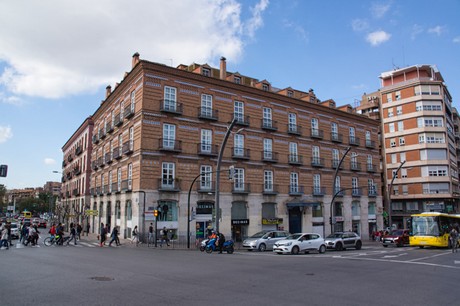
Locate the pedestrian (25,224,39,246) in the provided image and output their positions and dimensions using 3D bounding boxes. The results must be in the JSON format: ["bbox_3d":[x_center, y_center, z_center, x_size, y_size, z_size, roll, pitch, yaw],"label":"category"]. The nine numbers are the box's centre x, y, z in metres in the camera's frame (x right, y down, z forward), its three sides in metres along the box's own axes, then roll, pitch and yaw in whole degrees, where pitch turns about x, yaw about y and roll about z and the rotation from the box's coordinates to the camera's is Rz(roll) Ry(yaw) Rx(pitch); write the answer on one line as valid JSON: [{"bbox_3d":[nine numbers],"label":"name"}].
[{"bbox_3d":[-14.491,6.004,25.267,0.650,1.620,0.550,5,-11,-29],"label":"pedestrian"}]

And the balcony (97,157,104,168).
[{"bbox_3d":[-17.306,1.295,46.439,0.500,1.200,2.200,5,-10,-31],"label":"balcony"}]

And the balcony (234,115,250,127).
[{"bbox_3d":[1.217,-3.685,39.448,2.243,1.190,0.536,7,-12,-35],"label":"balcony"}]

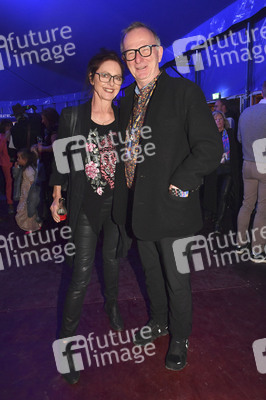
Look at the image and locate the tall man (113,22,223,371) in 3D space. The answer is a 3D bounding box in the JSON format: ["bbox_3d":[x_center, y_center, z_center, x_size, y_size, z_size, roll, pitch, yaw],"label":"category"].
[{"bbox_3d":[0.140,0.014,1.518,0.620,1.820,0.450,4,13,21],"label":"tall man"}]

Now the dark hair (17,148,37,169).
[{"bbox_3d":[-1.399,-0.545,3.500,0.250,0.250,0.210,-4,14,-17],"label":"dark hair"}]

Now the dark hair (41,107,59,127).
[{"bbox_3d":[-1.207,-1.189,3.850,0.260,0.300,0.220,-2,13,-10],"label":"dark hair"}]

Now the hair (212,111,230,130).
[{"bbox_3d":[1.159,-1.044,3.500,0.220,0.260,0.230,7,15,29],"label":"hair"}]

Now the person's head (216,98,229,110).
[{"bbox_3d":[1.344,-1.426,4.000,0.200,0.210,0.180,-1,13,-3],"label":"person's head"}]

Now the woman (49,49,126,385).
[{"bbox_3d":[-0.218,0.090,1.533,0.520,1.680,0.460,-4,13,-14],"label":"woman"}]

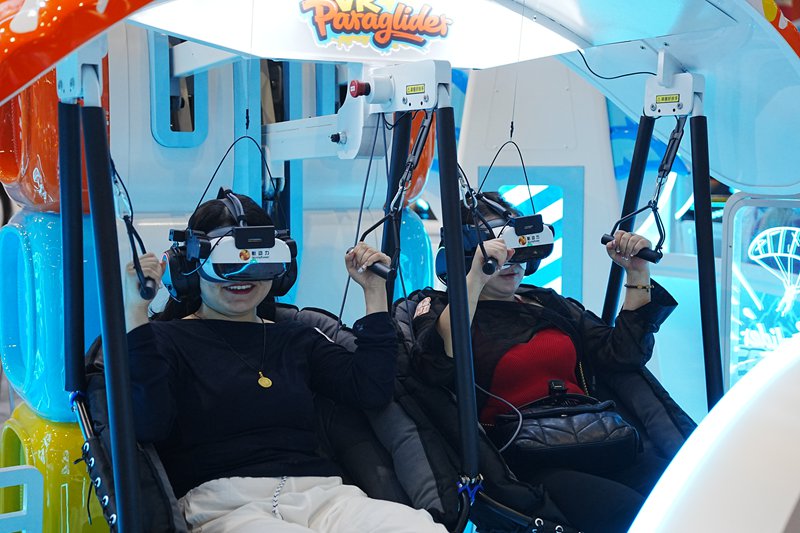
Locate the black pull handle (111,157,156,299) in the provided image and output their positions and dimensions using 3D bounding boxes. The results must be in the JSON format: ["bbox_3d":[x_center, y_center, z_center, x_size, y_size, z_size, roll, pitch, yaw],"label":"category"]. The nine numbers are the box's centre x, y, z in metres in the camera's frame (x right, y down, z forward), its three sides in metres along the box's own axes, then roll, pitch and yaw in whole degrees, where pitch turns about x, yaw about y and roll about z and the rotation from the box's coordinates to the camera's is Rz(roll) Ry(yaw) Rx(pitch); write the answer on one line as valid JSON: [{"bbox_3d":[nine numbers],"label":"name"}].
[{"bbox_3d":[-0.527,-0.079,2.049,0.045,0.270,0.155,-15,15,-6],"label":"black pull handle"}]

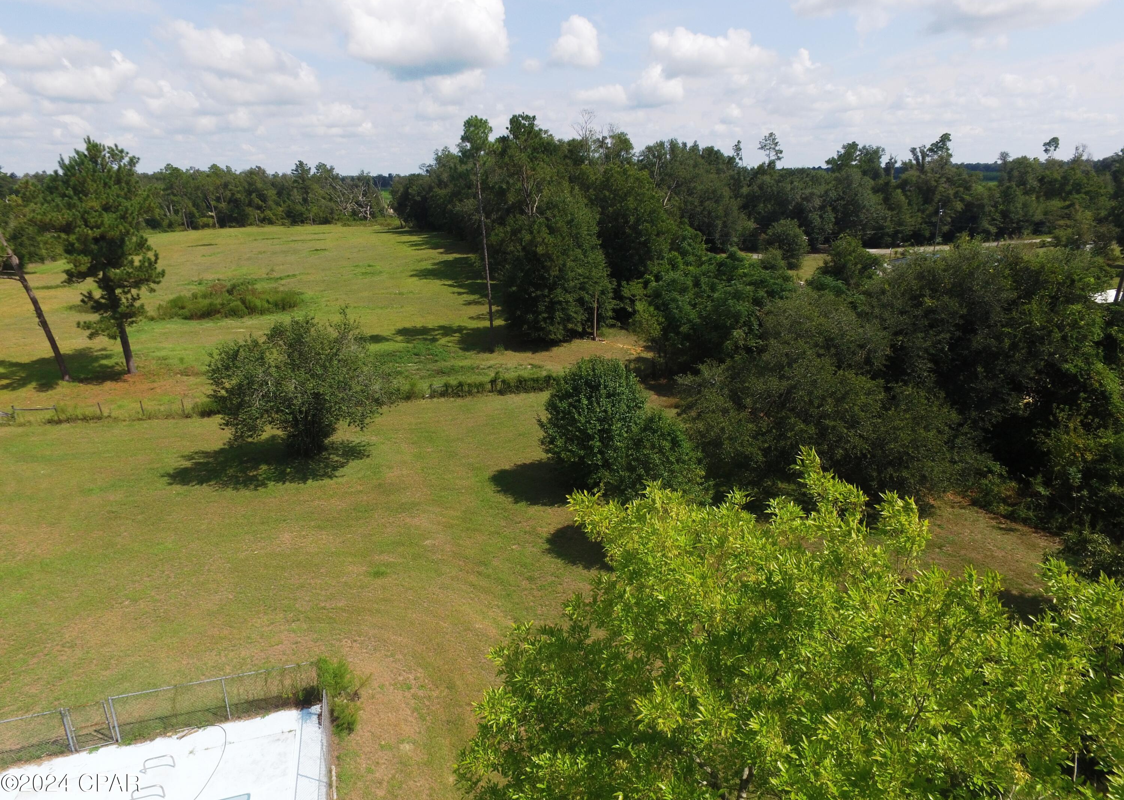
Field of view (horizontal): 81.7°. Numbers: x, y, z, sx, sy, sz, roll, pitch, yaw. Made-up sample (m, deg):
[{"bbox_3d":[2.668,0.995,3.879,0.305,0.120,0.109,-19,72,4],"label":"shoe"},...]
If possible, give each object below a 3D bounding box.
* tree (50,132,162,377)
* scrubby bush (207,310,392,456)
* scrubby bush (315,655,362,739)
[{"bbox_3d":[-29.529,-8.973,42.164,5.800,15.100,5.700,-1,19,0],"label":"tree"},{"bbox_3d":[-12.109,-0.525,29.948,8.100,6.750,7.900,-1,19,0],"label":"scrubby bush"},{"bbox_3d":[-5.400,7.129,15.812,1.050,1.450,1.400,-6,20,-14],"label":"scrubby bush"}]

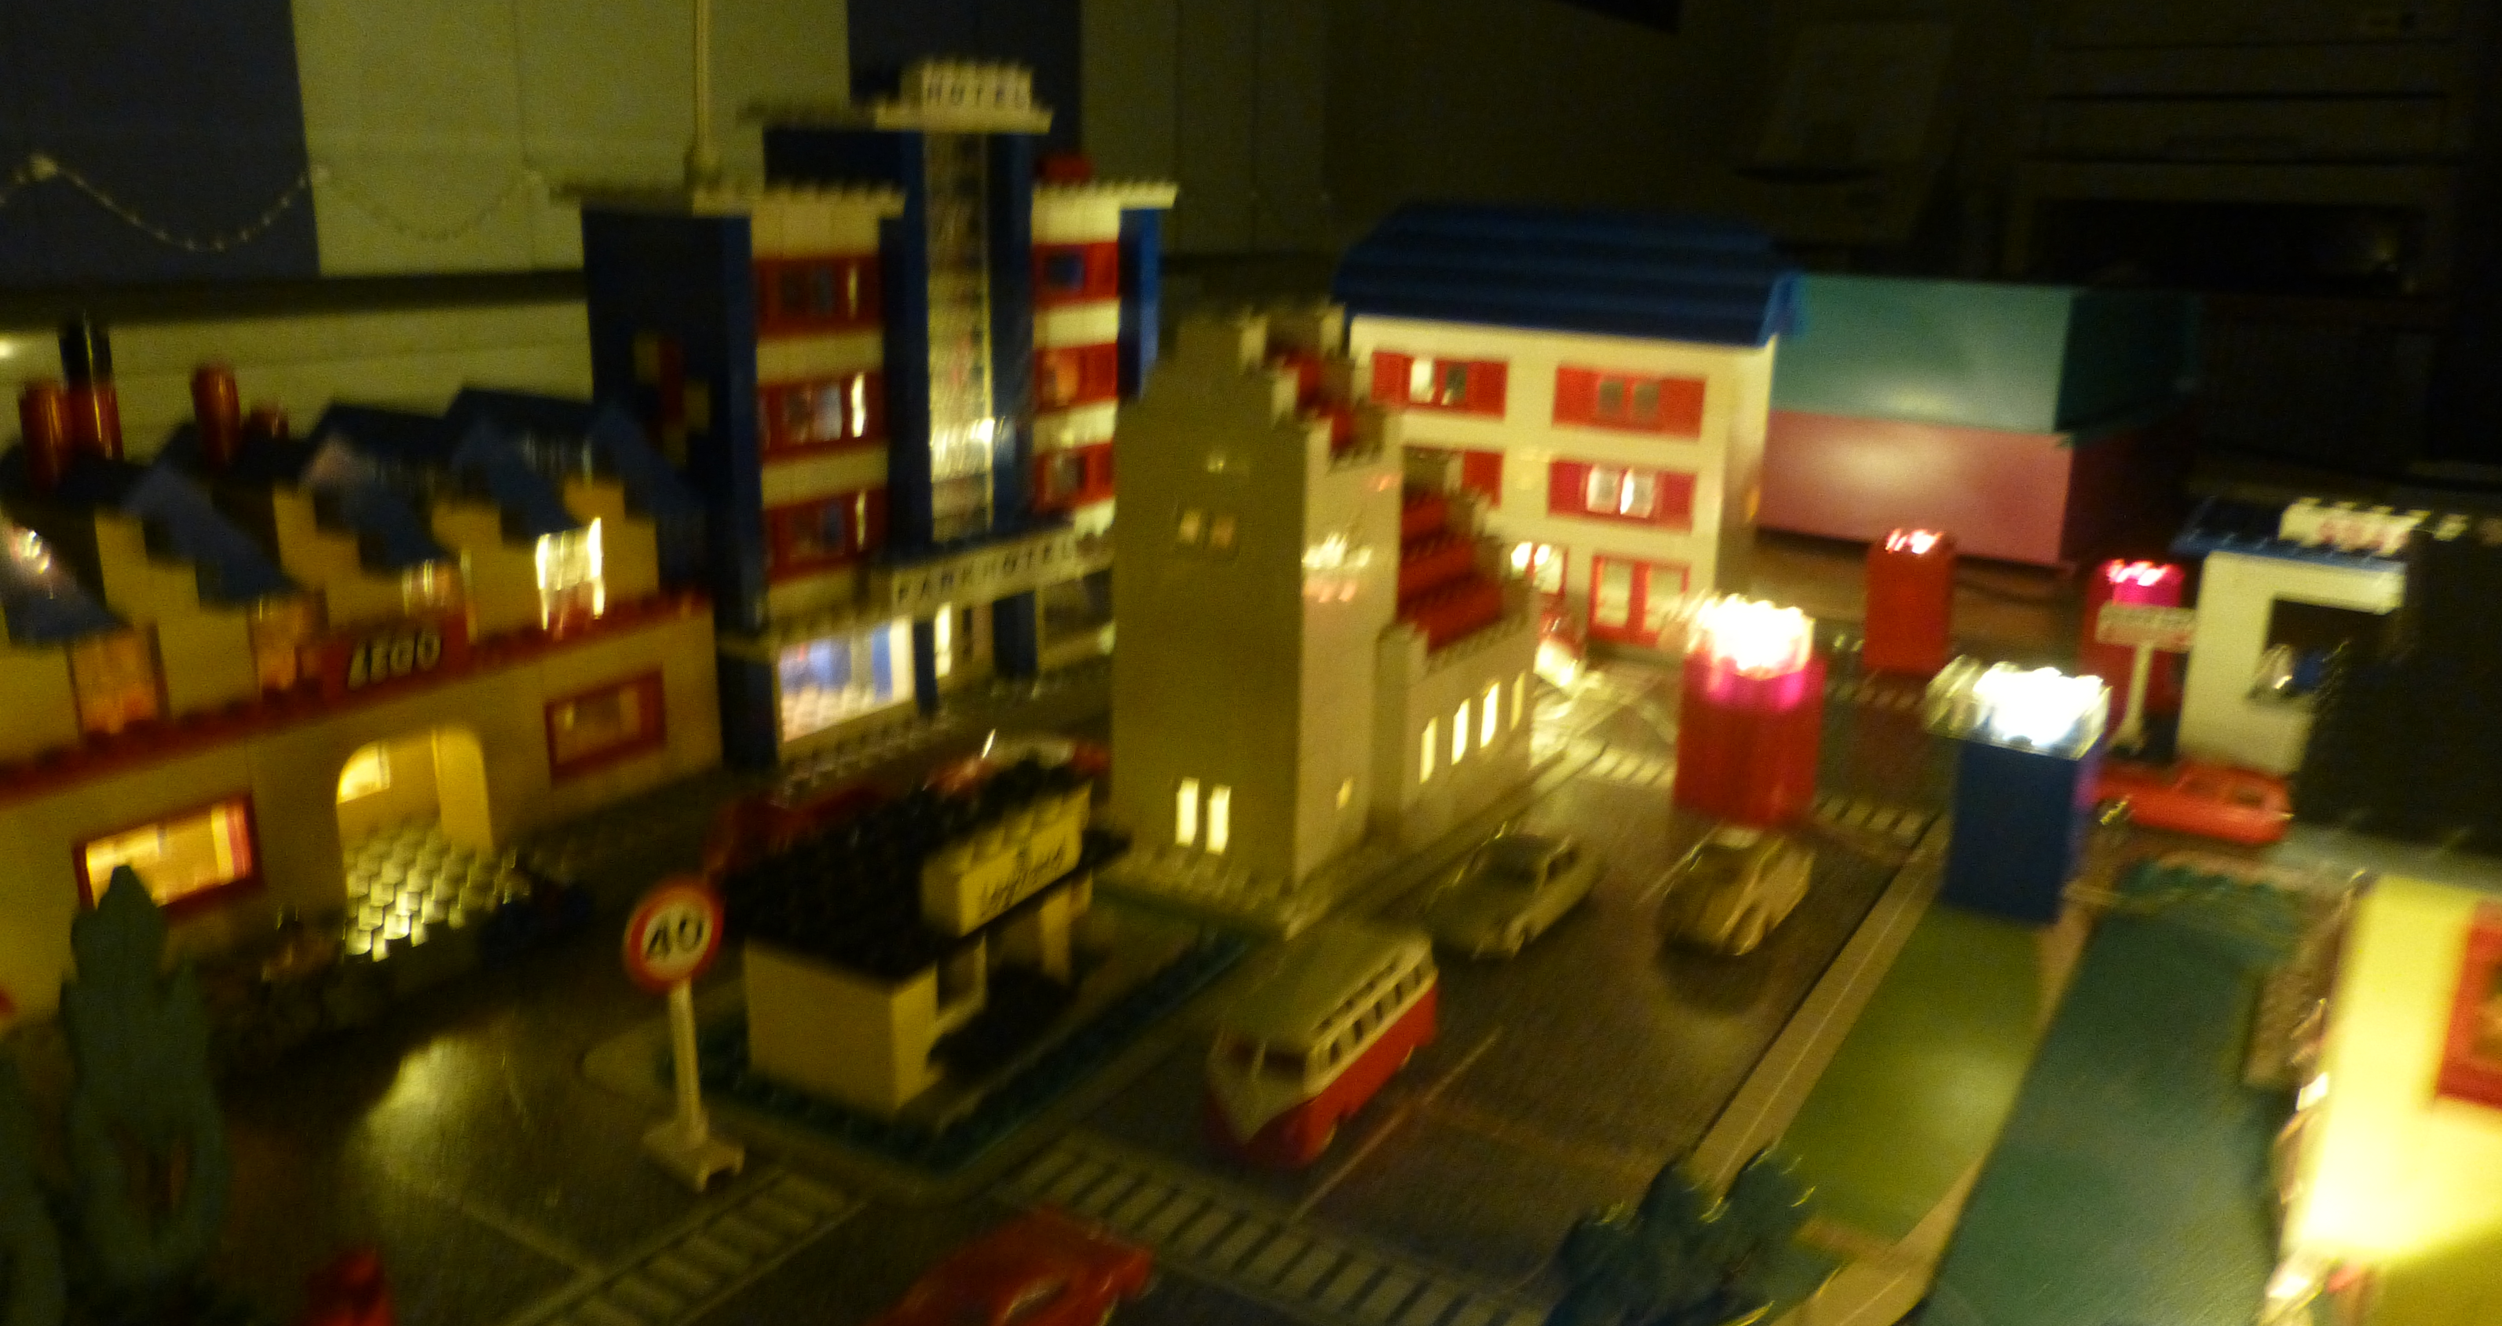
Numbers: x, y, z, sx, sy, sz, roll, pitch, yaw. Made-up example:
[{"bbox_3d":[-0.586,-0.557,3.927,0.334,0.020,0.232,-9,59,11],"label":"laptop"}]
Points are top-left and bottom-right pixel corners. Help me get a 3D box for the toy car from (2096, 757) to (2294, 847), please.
[{"bbox_3d":[0.235,0.035,0.436,0.047,0.015,0.018,11,18,30],"label":"toy car"}]

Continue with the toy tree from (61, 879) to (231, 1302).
[{"bbox_3d":[-0.143,0.054,0.224,0.021,0.060,0.018,-9,19,-34],"label":"toy tree"}]

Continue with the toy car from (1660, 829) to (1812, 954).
[{"bbox_3d":[0.106,0.047,0.375,0.018,0.017,0.046,11,18,29],"label":"toy car"}]

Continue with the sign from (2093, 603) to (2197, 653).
[{"bbox_3d":[0.255,-0.010,0.495,0.025,0.012,0.003,11,18,29],"label":"sign"}]

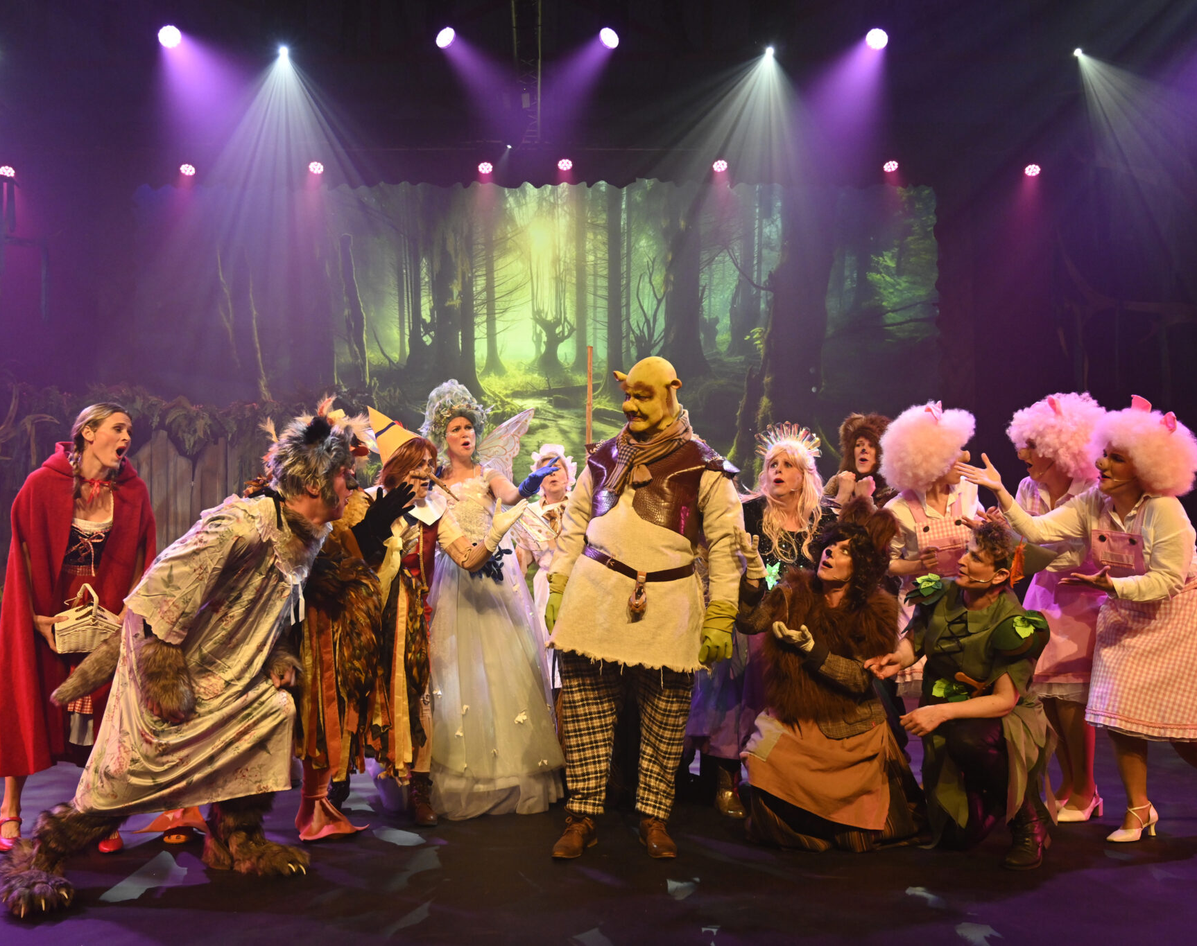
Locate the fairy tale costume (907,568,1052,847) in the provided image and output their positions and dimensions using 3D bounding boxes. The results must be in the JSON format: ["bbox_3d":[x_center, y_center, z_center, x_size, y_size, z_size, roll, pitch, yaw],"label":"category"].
[{"bbox_3d":[1.498,0.916,4.050,0.570,1.020,0.550,-1,-2,30],"label":"fairy tale costume"}]

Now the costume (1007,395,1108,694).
[{"bbox_3d":[1.970,0.314,4.330,0.500,1.290,0.520,2,-3,-38],"label":"costume"}]

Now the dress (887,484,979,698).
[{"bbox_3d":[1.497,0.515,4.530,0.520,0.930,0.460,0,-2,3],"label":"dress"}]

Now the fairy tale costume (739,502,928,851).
[{"bbox_3d":[0.927,0.772,4.070,0.620,1.330,0.660,-2,-3,38],"label":"fairy tale costume"}]

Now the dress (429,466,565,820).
[{"bbox_3d":[-0.462,0.742,4.570,0.600,1.470,0.580,0,-2,-14],"label":"dress"}]

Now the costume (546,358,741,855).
[{"bbox_3d":[0.177,0.498,3.950,0.730,1.870,0.440,0,-2,9],"label":"costume"}]

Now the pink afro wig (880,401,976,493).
[{"bbox_3d":[1.462,-0.116,4.550,0.430,0.410,0.420,0,-2,13],"label":"pink afro wig"}]

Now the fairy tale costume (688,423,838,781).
[{"bbox_3d":[0.705,0.558,4.480,0.680,1.570,0.520,0,-2,12],"label":"fairy tale costume"}]

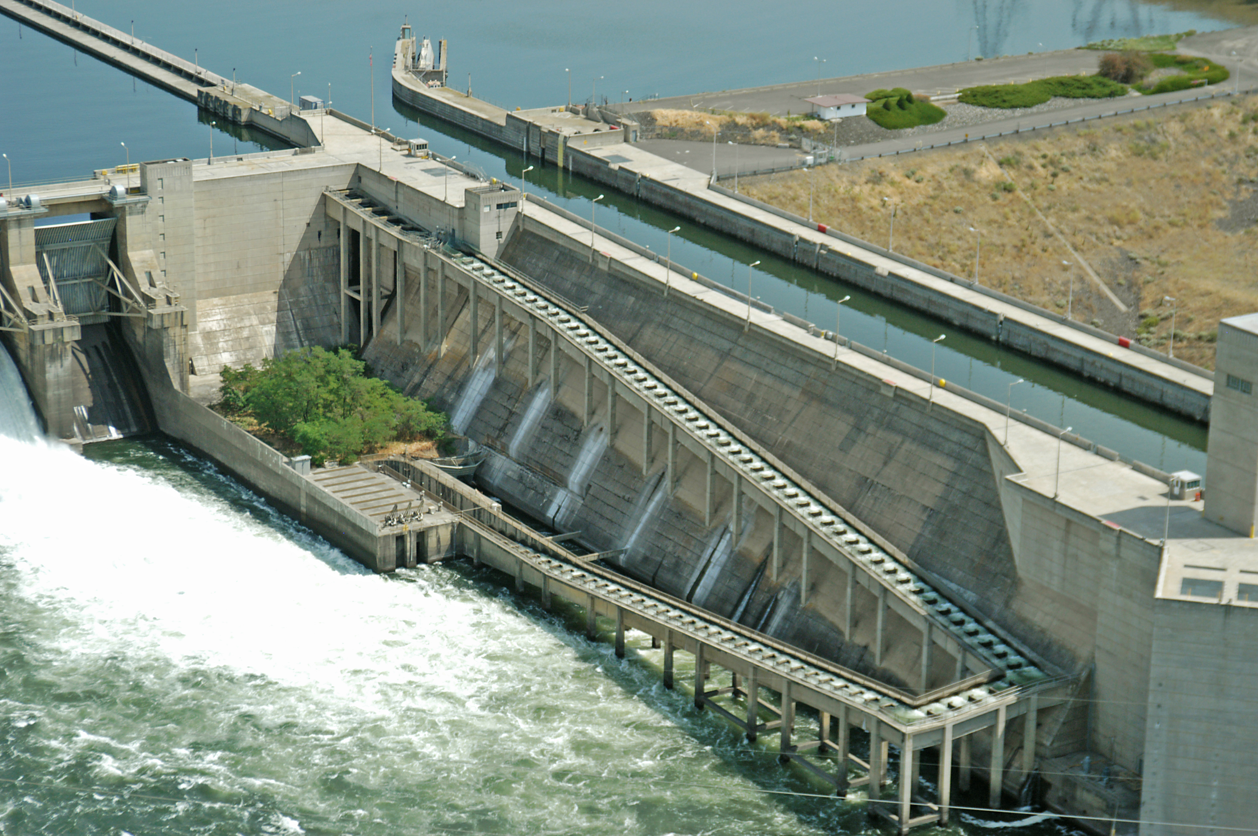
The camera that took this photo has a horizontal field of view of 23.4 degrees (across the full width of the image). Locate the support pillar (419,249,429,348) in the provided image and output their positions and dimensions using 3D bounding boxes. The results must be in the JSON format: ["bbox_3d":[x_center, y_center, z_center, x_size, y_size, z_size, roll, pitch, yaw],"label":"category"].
[{"bbox_3d":[-32.061,-18.622,477.560,0.840,16.377,1.070,-9,20,-30],"label":"support pillar"}]

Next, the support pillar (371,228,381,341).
[{"bbox_3d":[-40.792,-21.770,491.789,0.840,18.069,1.070,-9,20,-30],"label":"support pillar"}]

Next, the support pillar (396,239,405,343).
[{"bbox_3d":[-36.338,-20.056,484.561,0.840,16.935,1.070,-9,20,-30],"label":"support pillar"}]

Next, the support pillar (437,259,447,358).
[{"bbox_3d":[-29.049,-17.103,472.775,0.840,15.816,1.070,-9,20,-30],"label":"support pillar"}]

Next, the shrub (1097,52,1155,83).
[{"bbox_3d":[94.175,-66.310,575.722,9.800,5.000,7.800,4,18,9],"label":"shrub"}]

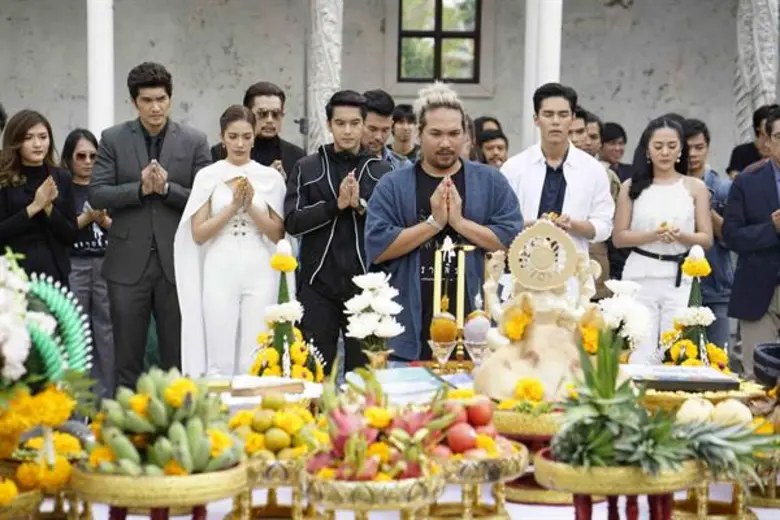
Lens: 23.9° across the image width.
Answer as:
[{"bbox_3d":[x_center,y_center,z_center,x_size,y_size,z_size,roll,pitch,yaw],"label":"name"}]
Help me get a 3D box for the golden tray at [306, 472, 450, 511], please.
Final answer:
[{"bbox_3d":[-0.034,0.494,4.020,0.315,0.060,0.315,0,5,0],"label":"golden tray"}]

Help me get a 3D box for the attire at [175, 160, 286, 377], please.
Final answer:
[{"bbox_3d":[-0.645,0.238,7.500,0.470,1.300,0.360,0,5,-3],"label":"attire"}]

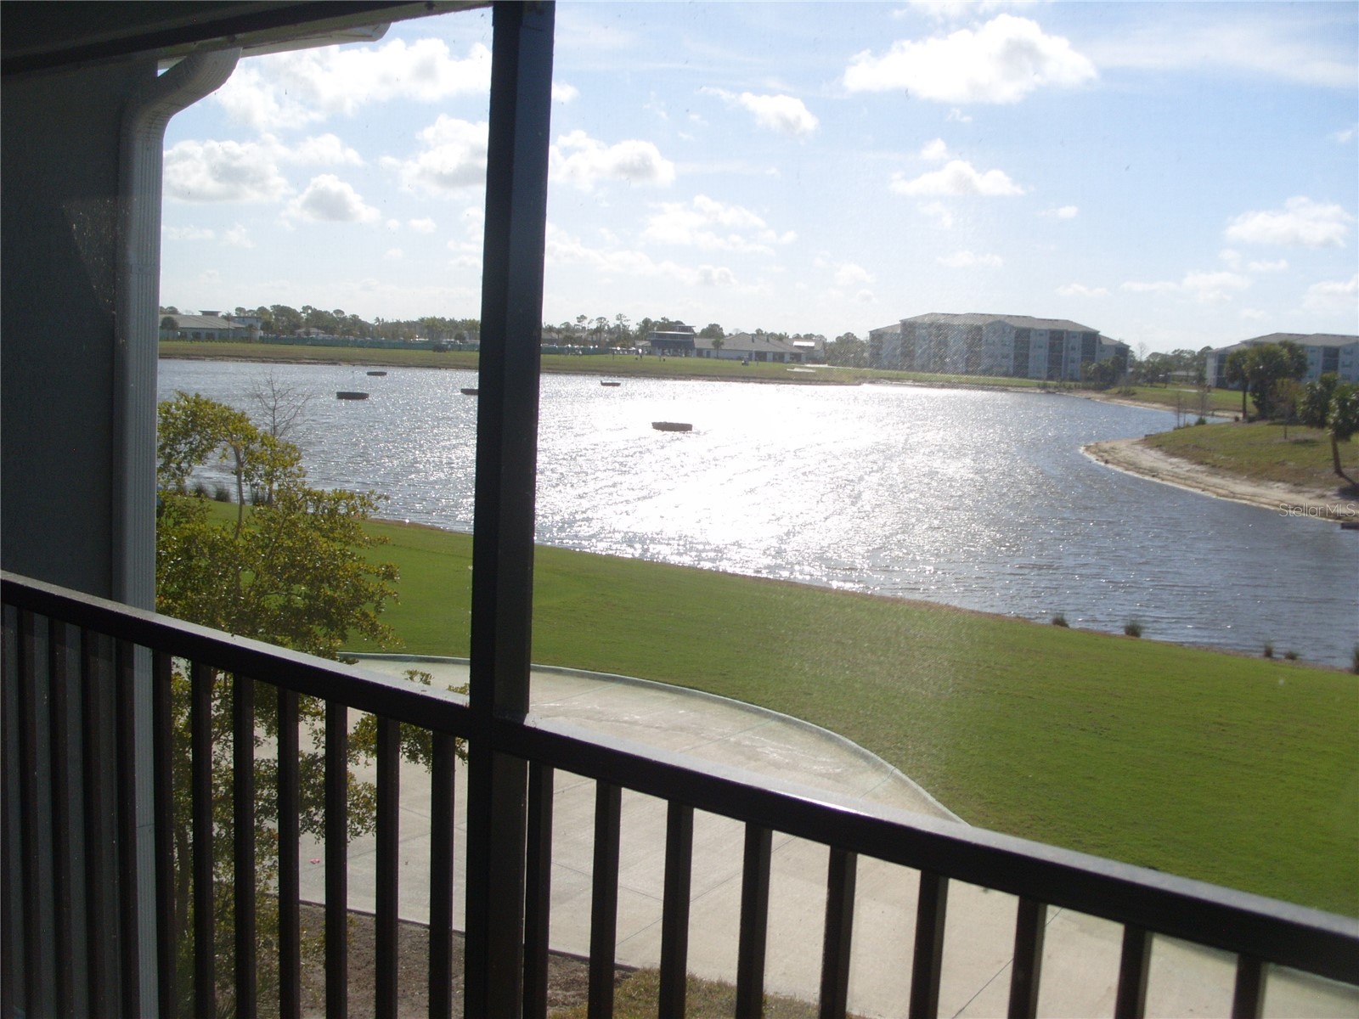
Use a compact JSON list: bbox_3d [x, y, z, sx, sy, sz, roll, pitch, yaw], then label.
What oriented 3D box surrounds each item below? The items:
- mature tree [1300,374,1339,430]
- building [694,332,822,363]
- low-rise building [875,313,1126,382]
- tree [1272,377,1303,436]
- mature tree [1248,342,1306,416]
[{"bbox_3d":[61.036,-10.244,131.000,3.600,5.000,3.500,6,7,24],"label":"mature tree"},{"bbox_3d":[23.729,-48.901,415.000,35.000,8.600,20.000,4,7,14],"label":"building"},{"bbox_3d":[82.195,-41.713,354.000,62.500,15.000,19.000,4,7,12],"label":"low-rise building"},{"bbox_3d":[47.374,-7.896,107.000,2.300,4.400,2.300,6,7,23],"label":"tree"},{"bbox_3d":[67.803,-14.706,156.000,6.500,8.300,6.000,6,7,23],"label":"mature tree"}]

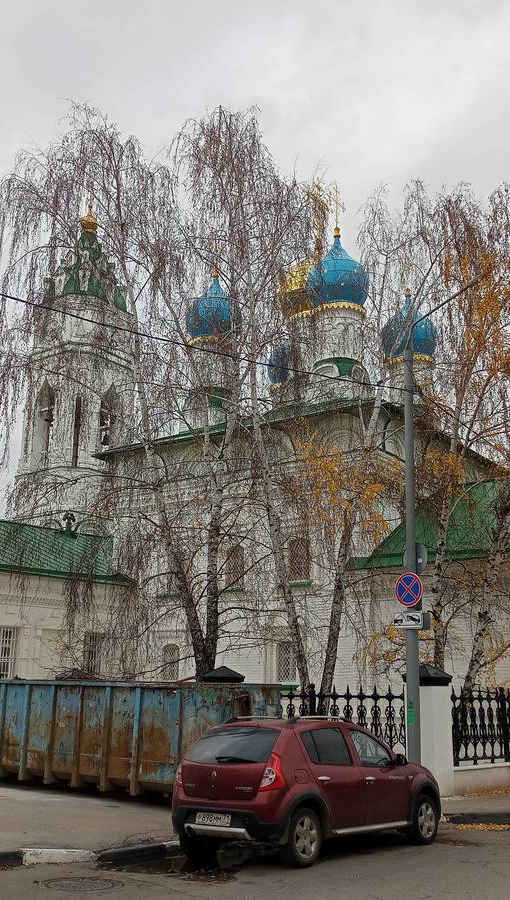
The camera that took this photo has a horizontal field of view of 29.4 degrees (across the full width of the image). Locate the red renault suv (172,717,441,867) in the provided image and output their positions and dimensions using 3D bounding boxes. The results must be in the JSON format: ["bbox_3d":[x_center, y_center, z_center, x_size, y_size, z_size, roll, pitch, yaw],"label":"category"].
[{"bbox_3d":[0.824,4.178,12.228,1.800,1.570,4.030,-10,-18,39],"label":"red renault suv"}]

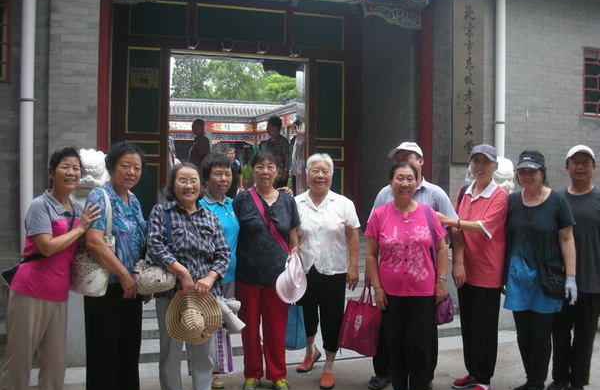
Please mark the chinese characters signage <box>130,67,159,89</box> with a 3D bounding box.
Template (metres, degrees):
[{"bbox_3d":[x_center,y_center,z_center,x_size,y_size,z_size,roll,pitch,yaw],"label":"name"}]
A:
[{"bbox_3d":[-1.704,-1.282,6.650,0.305,0.230,0.030,1,0,-18],"label":"chinese characters signage"}]

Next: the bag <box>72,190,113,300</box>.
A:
[{"bbox_3d":[-1.214,0.278,3.550,0.260,0.620,0.140,1,2,30],"label":"bag"}]

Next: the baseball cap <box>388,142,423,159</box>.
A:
[{"bbox_3d":[0.696,-0.296,4.040,0.180,0.125,0.260,2,2,45],"label":"baseball cap"}]

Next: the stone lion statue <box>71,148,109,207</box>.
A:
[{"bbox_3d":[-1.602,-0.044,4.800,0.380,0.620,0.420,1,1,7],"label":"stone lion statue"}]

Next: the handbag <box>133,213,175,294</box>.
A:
[{"bbox_3d":[-0.863,0.347,3.600,0.265,0.500,0.180,1,0,6],"label":"handbag"}]

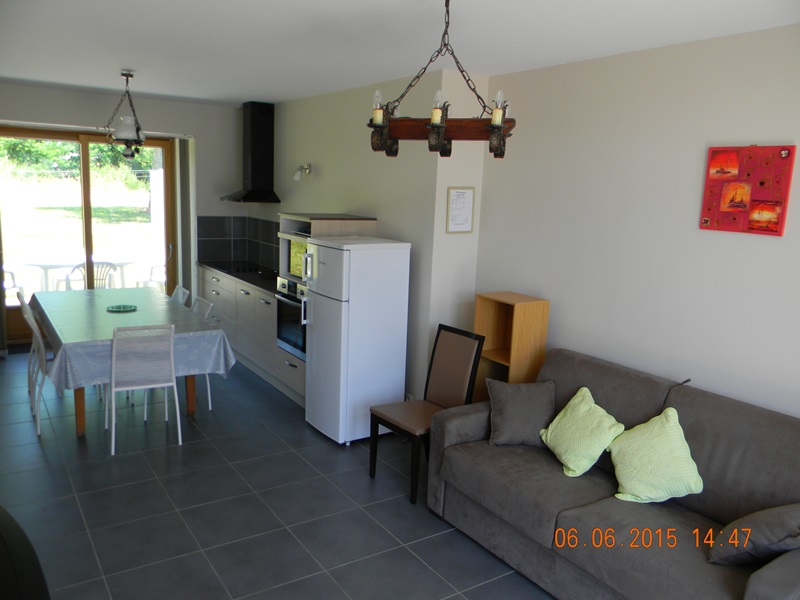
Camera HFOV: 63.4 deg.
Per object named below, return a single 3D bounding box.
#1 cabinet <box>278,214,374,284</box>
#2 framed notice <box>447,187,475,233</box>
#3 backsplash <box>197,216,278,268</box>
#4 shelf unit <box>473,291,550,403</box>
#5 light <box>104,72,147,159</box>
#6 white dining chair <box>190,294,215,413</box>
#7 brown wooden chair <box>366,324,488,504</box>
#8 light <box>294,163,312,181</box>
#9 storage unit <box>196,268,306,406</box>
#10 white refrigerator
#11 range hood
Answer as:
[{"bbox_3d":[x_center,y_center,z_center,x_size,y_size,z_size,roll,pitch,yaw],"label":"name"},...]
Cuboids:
[{"bbox_3d":[-0.585,-0.408,5.193,0.588,0.521,0.574,-5,12,-33],"label":"cabinet"},{"bbox_3d":[0.436,-0.625,4.548,0.240,0.319,0.020,-5,12,-33],"label":"framed notice"},{"bbox_3d":[-1.789,-0.626,7.123,0.605,0.515,0.920,-4,12,-33],"label":"backsplash"},{"bbox_3d":[0.706,0.542,4.296,0.301,1.131,0.369,-5,12,-33],"label":"shelf unit"},{"bbox_3d":[-2.117,-1.419,4.983,0.320,0.643,0.320,-5,12,-33],"label":"light"},{"bbox_3d":[-1.793,0.436,5.114,0.560,0.850,0.450,-4,12,-33],"label":"white dining chair"},{"bbox_3d":[0.151,0.672,3.977,0.525,0.945,0.455,-5,13,-37],"label":"brown wooden chair"},{"bbox_3d":[-0.955,-1.224,6.179,0.175,0.175,0.100,-4,12,-33],"label":"light"},{"bbox_3d":[-1.242,0.236,6.270,0.588,0.876,2.818,-5,12,-33],"label":"storage unit"},{"bbox_3d":[-0.334,0.275,4.750,0.568,1.412,0.541,-5,12,-34],"label":"white refrigerator"},{"bbox_3d":[-1.552,-1.515,6.661,0.445,0.999,0.607,-5,12,-33],"label":"range hood"}]

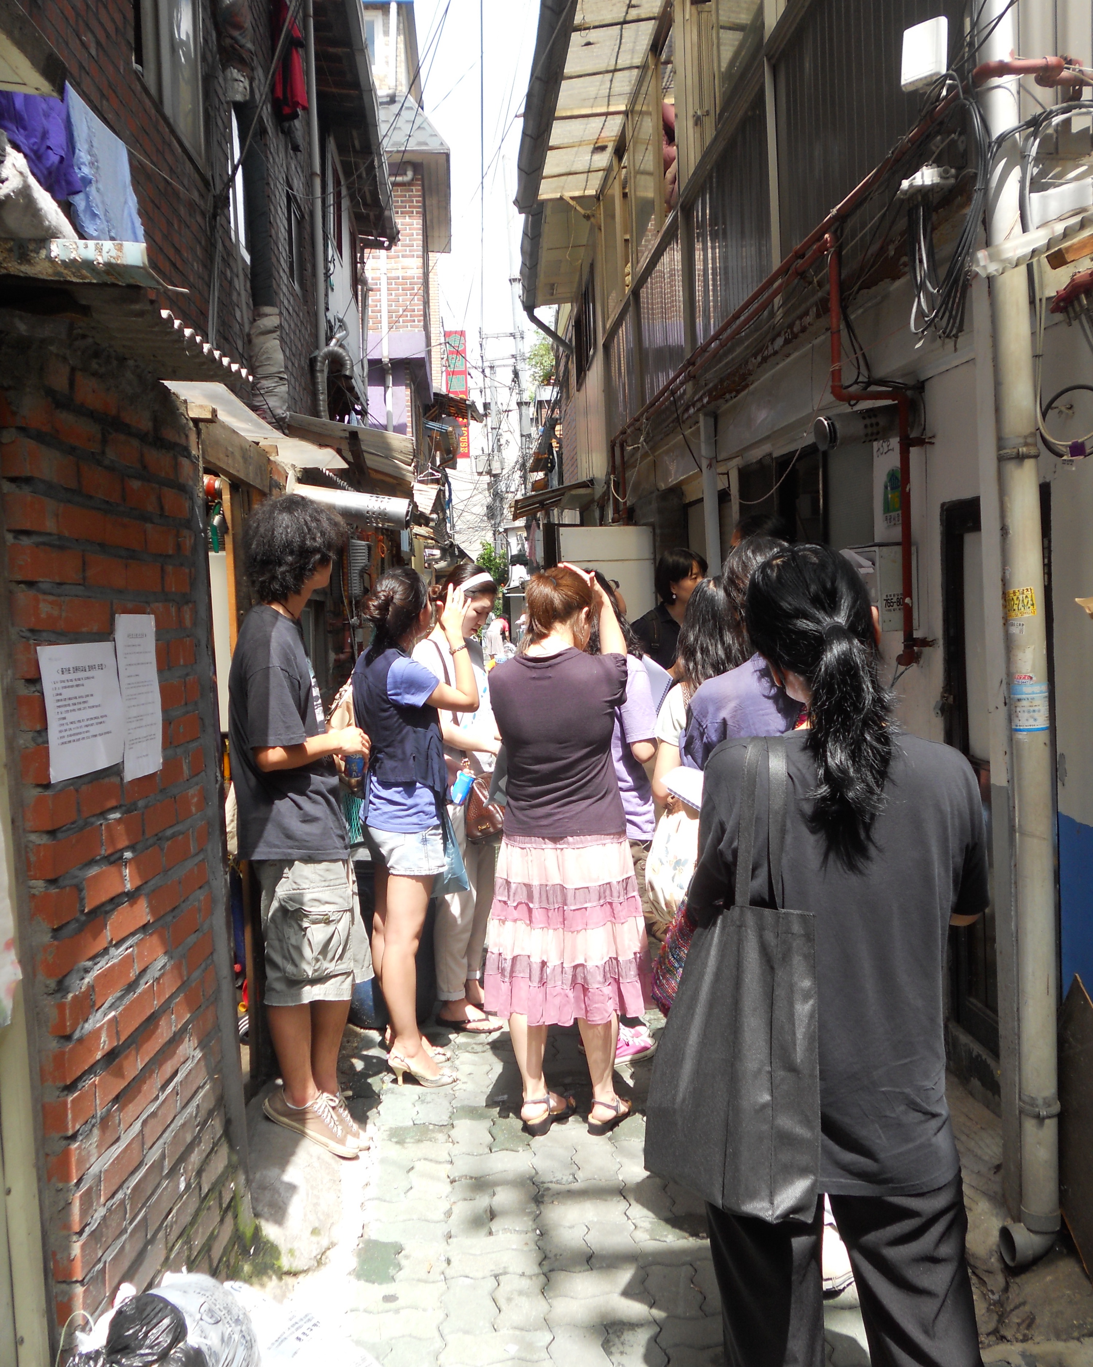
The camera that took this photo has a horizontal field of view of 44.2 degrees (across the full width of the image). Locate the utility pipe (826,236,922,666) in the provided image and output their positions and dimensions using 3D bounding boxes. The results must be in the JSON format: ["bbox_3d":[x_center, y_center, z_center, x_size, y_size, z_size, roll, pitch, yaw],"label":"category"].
[{"bbox_3d":[1.004,-0.707,4.143,0.249,1.313,0.070,-2,3,-4],"label":"utility pipe"}]

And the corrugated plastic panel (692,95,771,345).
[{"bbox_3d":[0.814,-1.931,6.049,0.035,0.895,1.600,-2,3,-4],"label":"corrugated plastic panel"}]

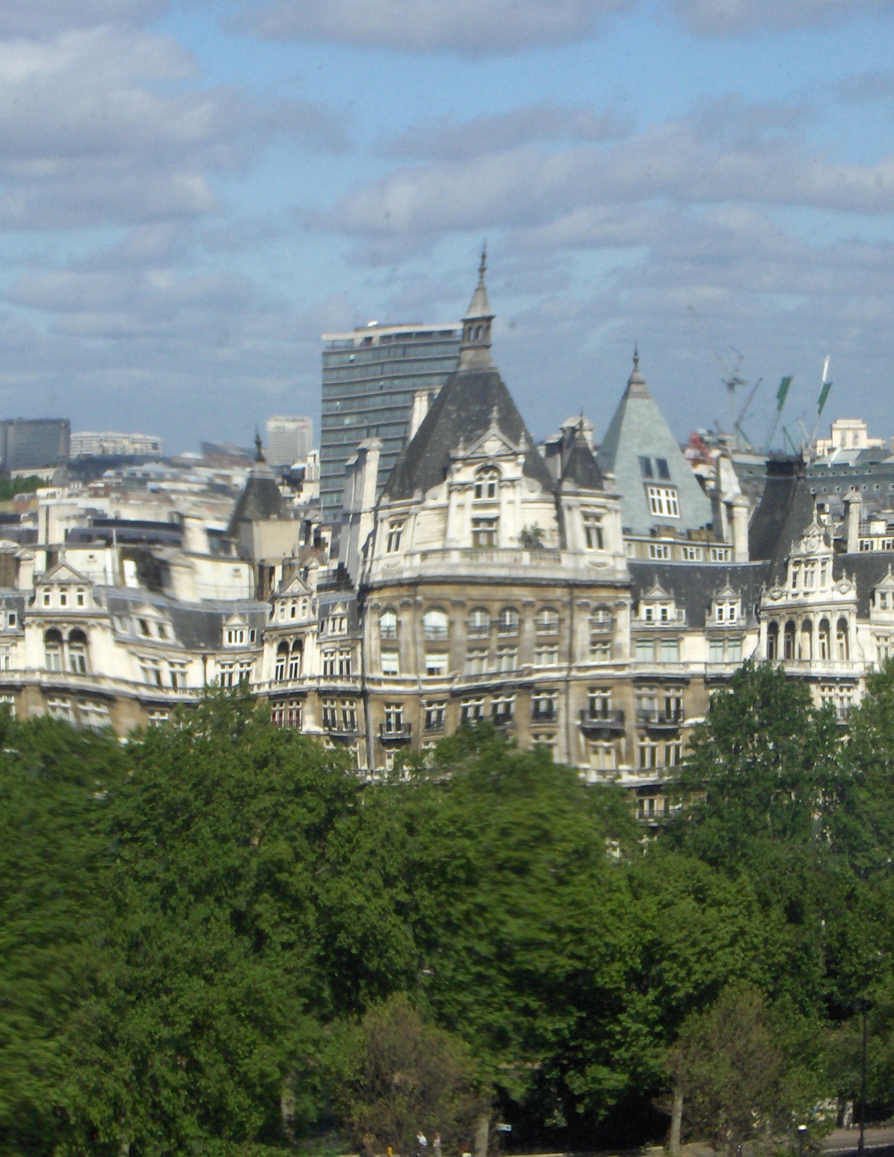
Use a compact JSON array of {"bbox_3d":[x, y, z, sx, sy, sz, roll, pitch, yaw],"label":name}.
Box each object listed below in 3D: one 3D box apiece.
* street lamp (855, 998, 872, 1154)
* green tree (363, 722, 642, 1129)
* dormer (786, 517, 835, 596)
[{"bbox_3d":[27.280,32.580,307.000,1.100,10.000,0.600,0,1,0],"label":"street lamp"},{"bbox_3d":[3.389,23.420,315.000,18.200,27.500,17.500,0,1,0],"label":"green tree"},{"bbox_3d":[29.905,-1.843,384.500,3.750,6.400,1.800,0,1,-15],"label":"dormer"}]

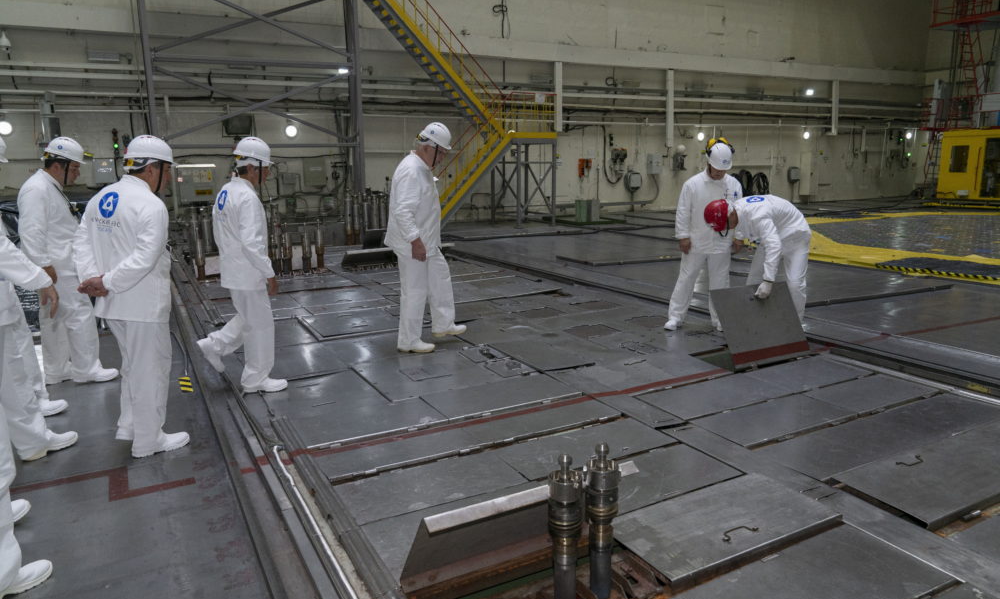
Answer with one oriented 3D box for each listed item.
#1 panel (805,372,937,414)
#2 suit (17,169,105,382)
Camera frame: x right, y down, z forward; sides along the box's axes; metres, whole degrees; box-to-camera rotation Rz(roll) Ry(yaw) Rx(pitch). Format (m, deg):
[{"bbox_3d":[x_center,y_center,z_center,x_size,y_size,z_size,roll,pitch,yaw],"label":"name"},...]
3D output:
[{"bbox_3d":[2.558,0.663,4.782,0.838,0.030,0.450,-7,13,-27],"label":"panel"},{"bbox_3d":[-3.316,-0.184,5.241,0.550,1.577,0.560,-10,14,-38],"label":"suit"}]

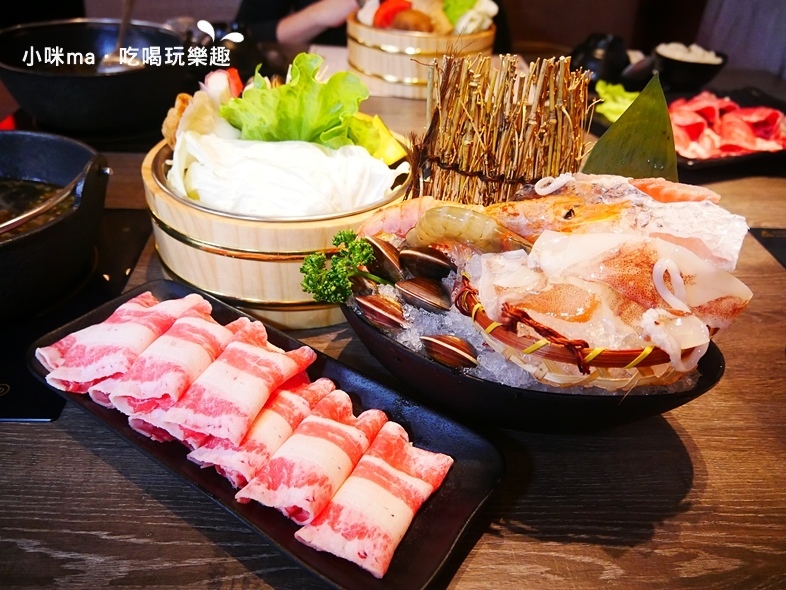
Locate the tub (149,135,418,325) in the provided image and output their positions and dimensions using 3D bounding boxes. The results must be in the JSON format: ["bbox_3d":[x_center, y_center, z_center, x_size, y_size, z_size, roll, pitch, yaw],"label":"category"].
[{"bbox_3d":[-0.096,-0.082,0.597,0.245,0.098,0.245,4,36,-3],"label":"tub"}]

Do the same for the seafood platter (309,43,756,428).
[{"bbox_3d":[0.109,-0.042,0.480,0.353,0.204,0.221,9,36,4],"label":"seafood platter"}]

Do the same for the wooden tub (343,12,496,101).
[{"bbox_3d":[0.043,-0.415,1.072,0.245,0.098,0.245,4,36,-3],"label":"wooden tub"}]

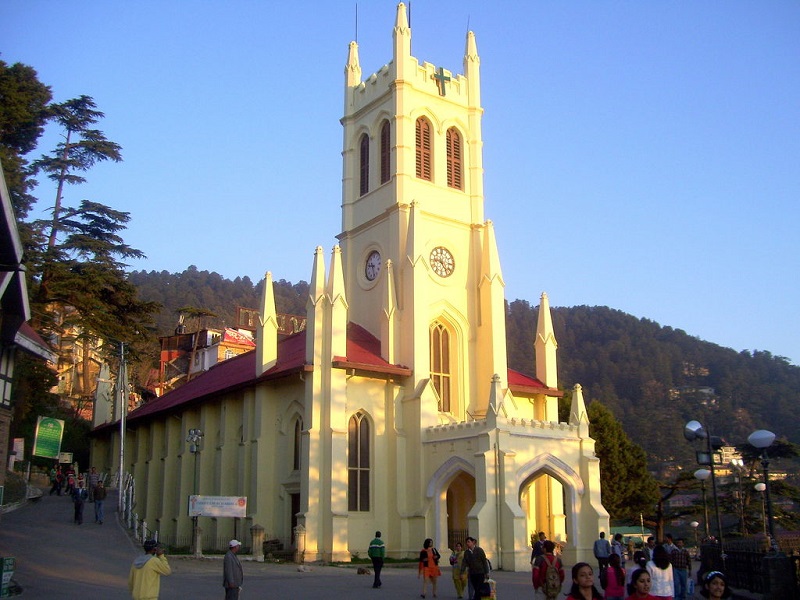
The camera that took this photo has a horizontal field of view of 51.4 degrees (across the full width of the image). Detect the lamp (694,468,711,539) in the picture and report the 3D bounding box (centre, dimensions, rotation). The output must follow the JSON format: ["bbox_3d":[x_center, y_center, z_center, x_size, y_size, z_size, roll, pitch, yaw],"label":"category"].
[{"bbox_3d":[10.772,7.359,29.500,0.590,2.750,0.590,11,-19,-35],"label":"lamp"}]

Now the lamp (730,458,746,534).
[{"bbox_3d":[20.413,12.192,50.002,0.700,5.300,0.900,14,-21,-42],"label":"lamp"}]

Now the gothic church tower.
[{"bbox_3d":[1.215,-3.154,52.801,7.600,31.400,8.000,11,-19,-35],"label":"gothic church tower"}]

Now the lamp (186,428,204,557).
[{"bbox_3d":[-11.243,10.573,46.002,0.950,6.900,0.850,-5,-16,17],"label":"lamp"}]

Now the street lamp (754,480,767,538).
[{"bbox_3d":[16.535,9.715,38.000,0.580,2.800,0.580,11,-19,-35],"label":"street lamp"}]

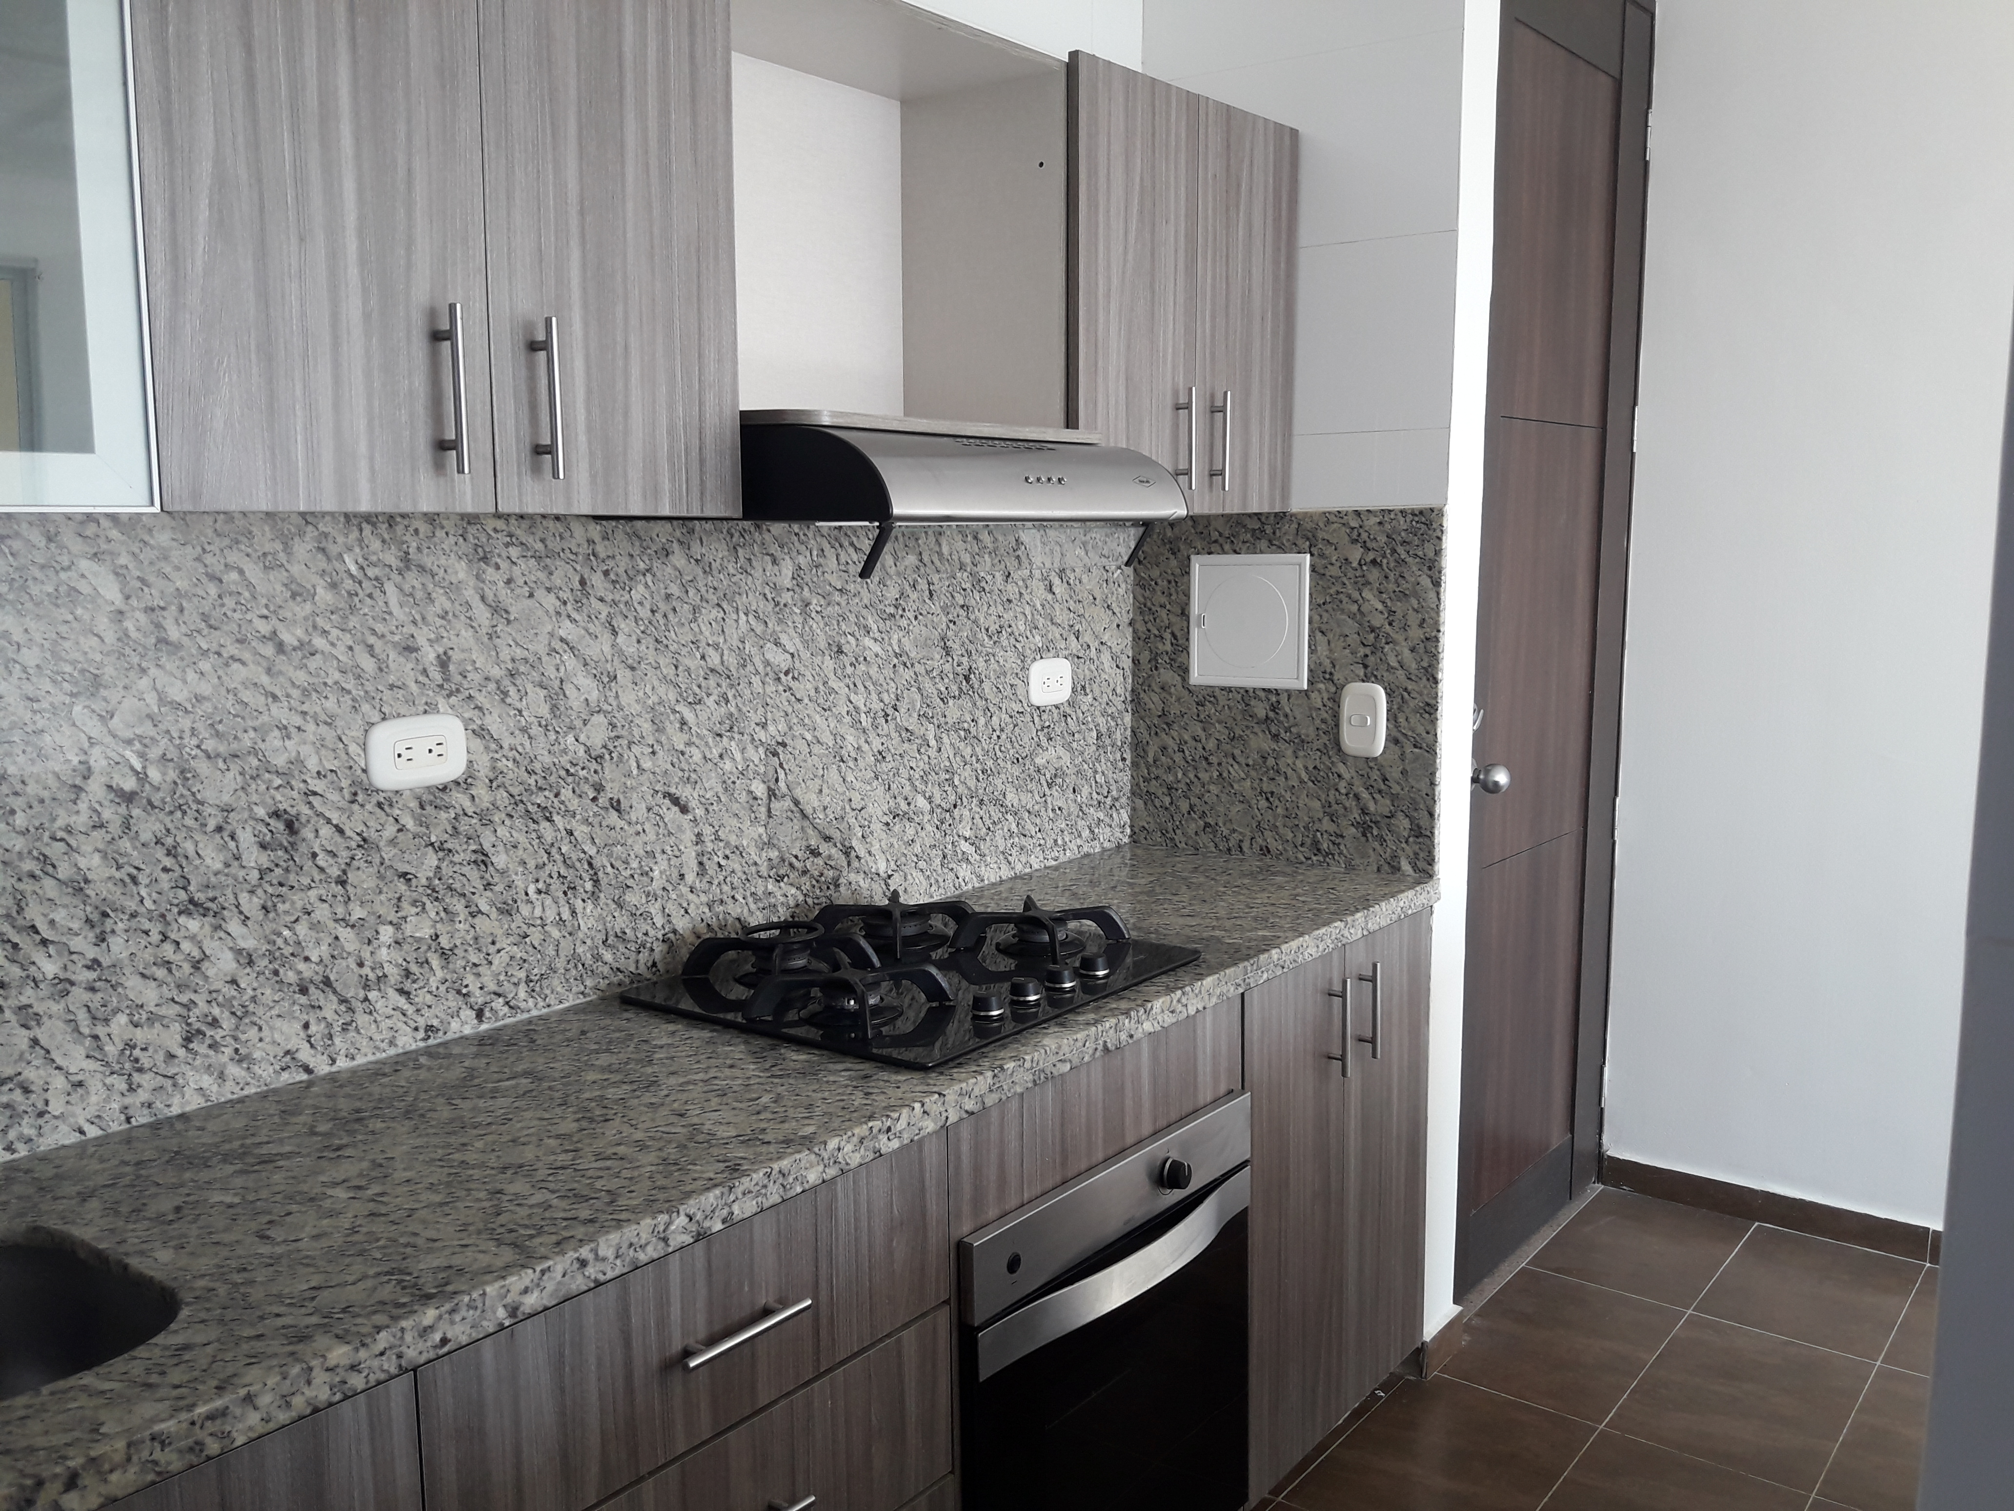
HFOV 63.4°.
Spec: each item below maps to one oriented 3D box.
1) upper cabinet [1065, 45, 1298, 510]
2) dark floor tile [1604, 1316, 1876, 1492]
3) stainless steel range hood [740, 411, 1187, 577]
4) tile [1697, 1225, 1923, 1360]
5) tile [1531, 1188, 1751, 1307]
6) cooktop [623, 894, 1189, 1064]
[{"bbox_3d":[0.170,-0.695,2.581,0.332,0.609,0.632,6,10,37],"label":"upper cabinet"},{"bbox_3d":[1.256,1.092,2.769,0.321,0.012,0.505,6,10,37],"label":"dark floor tile"},{"bbox_3d":[-0.139,-0.324,2.079,0.501,0.171,0.591,6,10,37],"label":"stainless steel range hood"},{"bbox_3d":[1.563,1.037,3.159,0.323,0.012,0.495,6,10,37],"label":"tile"},{"bbox_3d":[1.310,1.012,3.355,0.319,0.012,0.495,6,10,37],"label":"tile"},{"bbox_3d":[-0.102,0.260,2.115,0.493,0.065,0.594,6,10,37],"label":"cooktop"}]

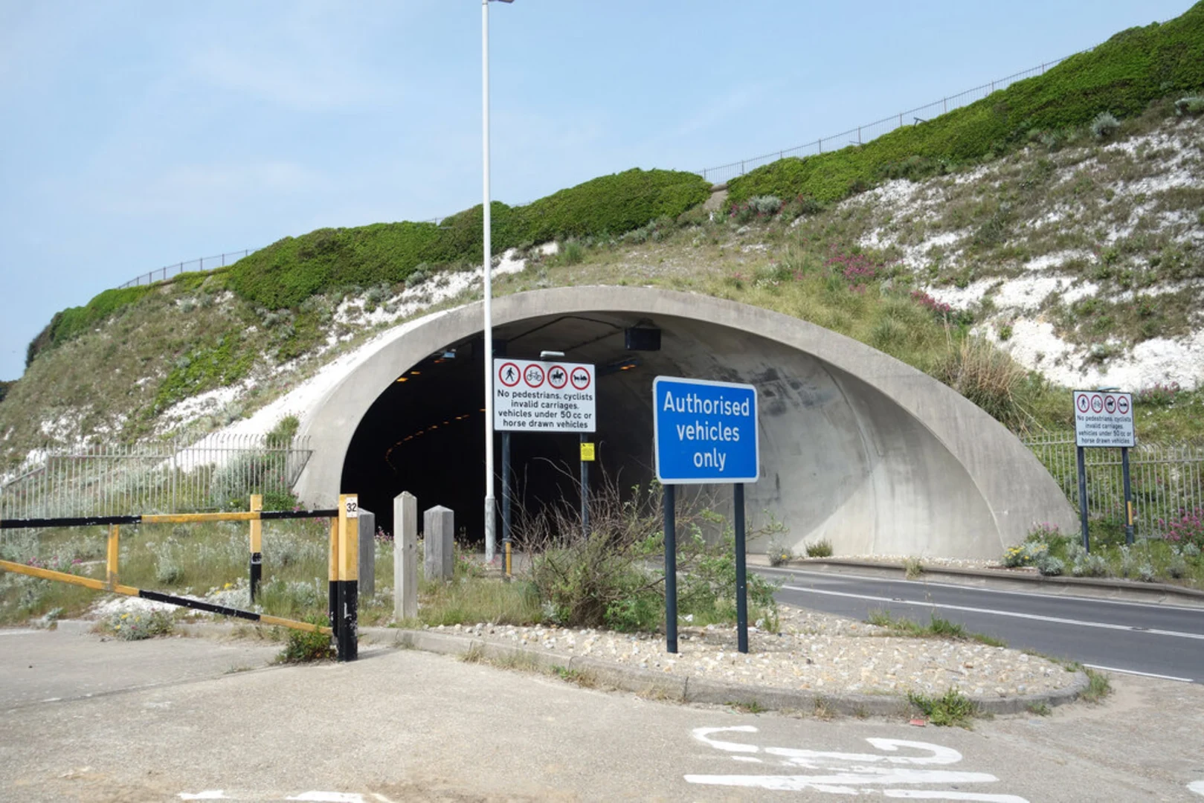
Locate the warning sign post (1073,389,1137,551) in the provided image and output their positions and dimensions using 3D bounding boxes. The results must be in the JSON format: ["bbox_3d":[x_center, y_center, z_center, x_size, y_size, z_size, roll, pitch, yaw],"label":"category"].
[{"bbox_3d":[12.240,1.729,22.648,2.200,3.940,0.200,2,-5,-27],"label":"warning sign post"}]

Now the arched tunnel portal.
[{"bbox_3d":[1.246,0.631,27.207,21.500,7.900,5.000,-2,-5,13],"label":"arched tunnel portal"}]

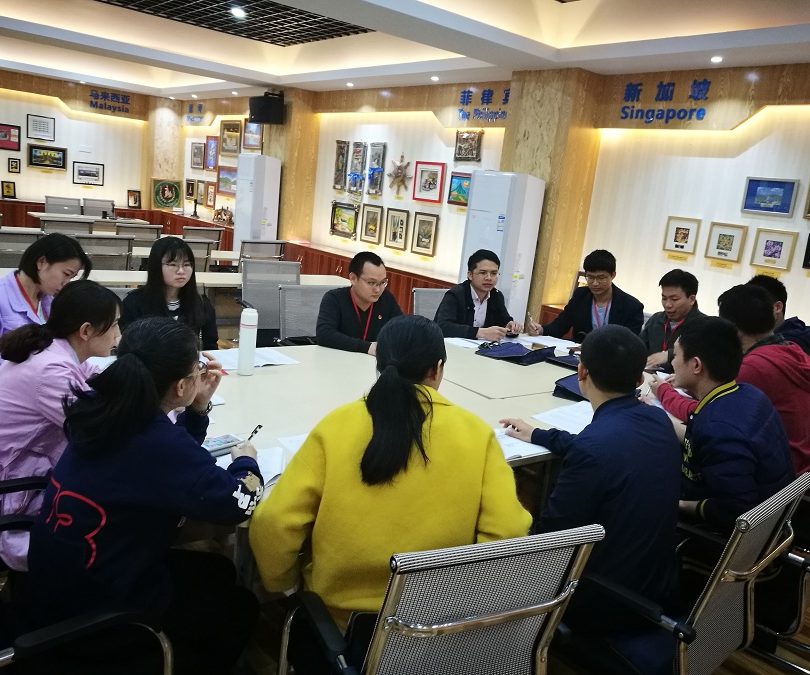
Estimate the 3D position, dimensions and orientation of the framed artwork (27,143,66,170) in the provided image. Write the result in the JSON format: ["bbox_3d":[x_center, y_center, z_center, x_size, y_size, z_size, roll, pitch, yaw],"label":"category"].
[{"bbox_3d":[-5.228,-2.624,10.269,0.530,0.334,0.030,-4,16,-40],"label":"framed artwork"}]

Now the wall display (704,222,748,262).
[{"bbox_3d":[2.142,-0.629,4.664,0.035,0.243,0.248,-4,16,-40],"label":"wall display"}]

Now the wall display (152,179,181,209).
[{"bbox_3d":[-3.780,-2.254,11.134,0.520,0.490,0.040,-1,14,-33],"label":"wall display"}]

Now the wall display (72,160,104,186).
[{"bbox_3d":[-5.240,-2.700,11.622,0.475,0.355,0.030,-5,16,-40],"label":"wall display"}]

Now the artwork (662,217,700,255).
[{"bbox_3d":[2.088,-0.771,5.306,0.030,0.257,0.255,-5,16,-40],"label":"artwork"}]

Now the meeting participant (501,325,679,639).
[{"bbox_3d":[0.419,0.538,2.105,0.520,1.220,0.700,-1,14,-30],"label":"meeting participant"}]

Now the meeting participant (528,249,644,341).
[{"bbox_3d":[1.050,0.138,4.136,0.560,1.300,0.660,17,16,41],"label":"meeting participant"}]

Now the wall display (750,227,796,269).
[{"bbox_3d":[2.340,-0.554,4.437,0.035,0.241,0.250,-4,16,-40],"label":"wall display"}]

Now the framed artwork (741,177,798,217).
[{"bbox_3d":[2.490,-0.964,4.812,0.030,0.242,0.350,-5,16,-40],"label":"framed artwork"}]

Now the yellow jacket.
[{"bbox_3d":[-0.065,0.395,1.928,0.700,0.580,0.440,1,13,-21],"label":"yellow jacket"}]

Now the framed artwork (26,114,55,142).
[{"bbox_3d":[-5.250,-3.018,10.129,0.362,0.325,0.030,-4,16,-40],"label":"framed artwork"}]

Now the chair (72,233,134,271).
[{"bbox_3d":[-2.732,-0.461,6.203,0.560,0.950,0.600,-5,16,-40],"label":"chair"}]

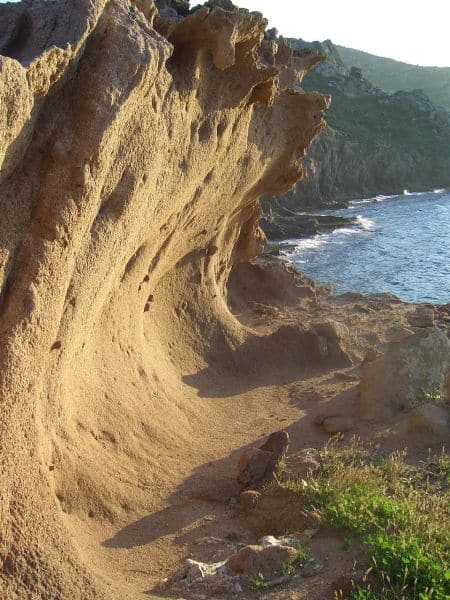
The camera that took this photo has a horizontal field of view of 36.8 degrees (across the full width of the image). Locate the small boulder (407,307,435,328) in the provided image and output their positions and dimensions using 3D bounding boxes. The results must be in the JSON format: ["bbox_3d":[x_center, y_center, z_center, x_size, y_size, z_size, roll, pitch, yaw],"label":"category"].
[{"bbox_3d":[1.619,0.145,5.600,0.217,0.176,0.174,0,11,0],"label":"small boulder"}]

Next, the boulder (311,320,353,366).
[{"bbox_3d":[0.931,0.380,5.921,0.356,0.392,0.321,0,11,0],"label":"boulder"}]

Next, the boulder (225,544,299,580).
[{"bbox_3d":[0.155,1.116,2.888,0.298,0.107,0.155,0,11,0],"label":"boulder"}]

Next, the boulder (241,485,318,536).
[{"bbox_3d":[0.259,1.002,3.227,0.369,0.201,0.258,0,11,0],"label":"boulder"}]

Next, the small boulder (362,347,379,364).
[{"bbox_3d":[1.184,0.451,5.500,0.123,0.143,0.111,0,11,0],"label":"small boulder"}]

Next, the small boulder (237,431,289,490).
[{"bbox_3d":[0.201,0.864,3.642,0.279,0.314,0.209,0,11,0],"label":"small boulder"}]

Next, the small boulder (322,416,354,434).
[{"bbox_3d":[0.741,0.813,4.417,0.205,0.117,0.133,0,11,0],"label":"small boulder"}]

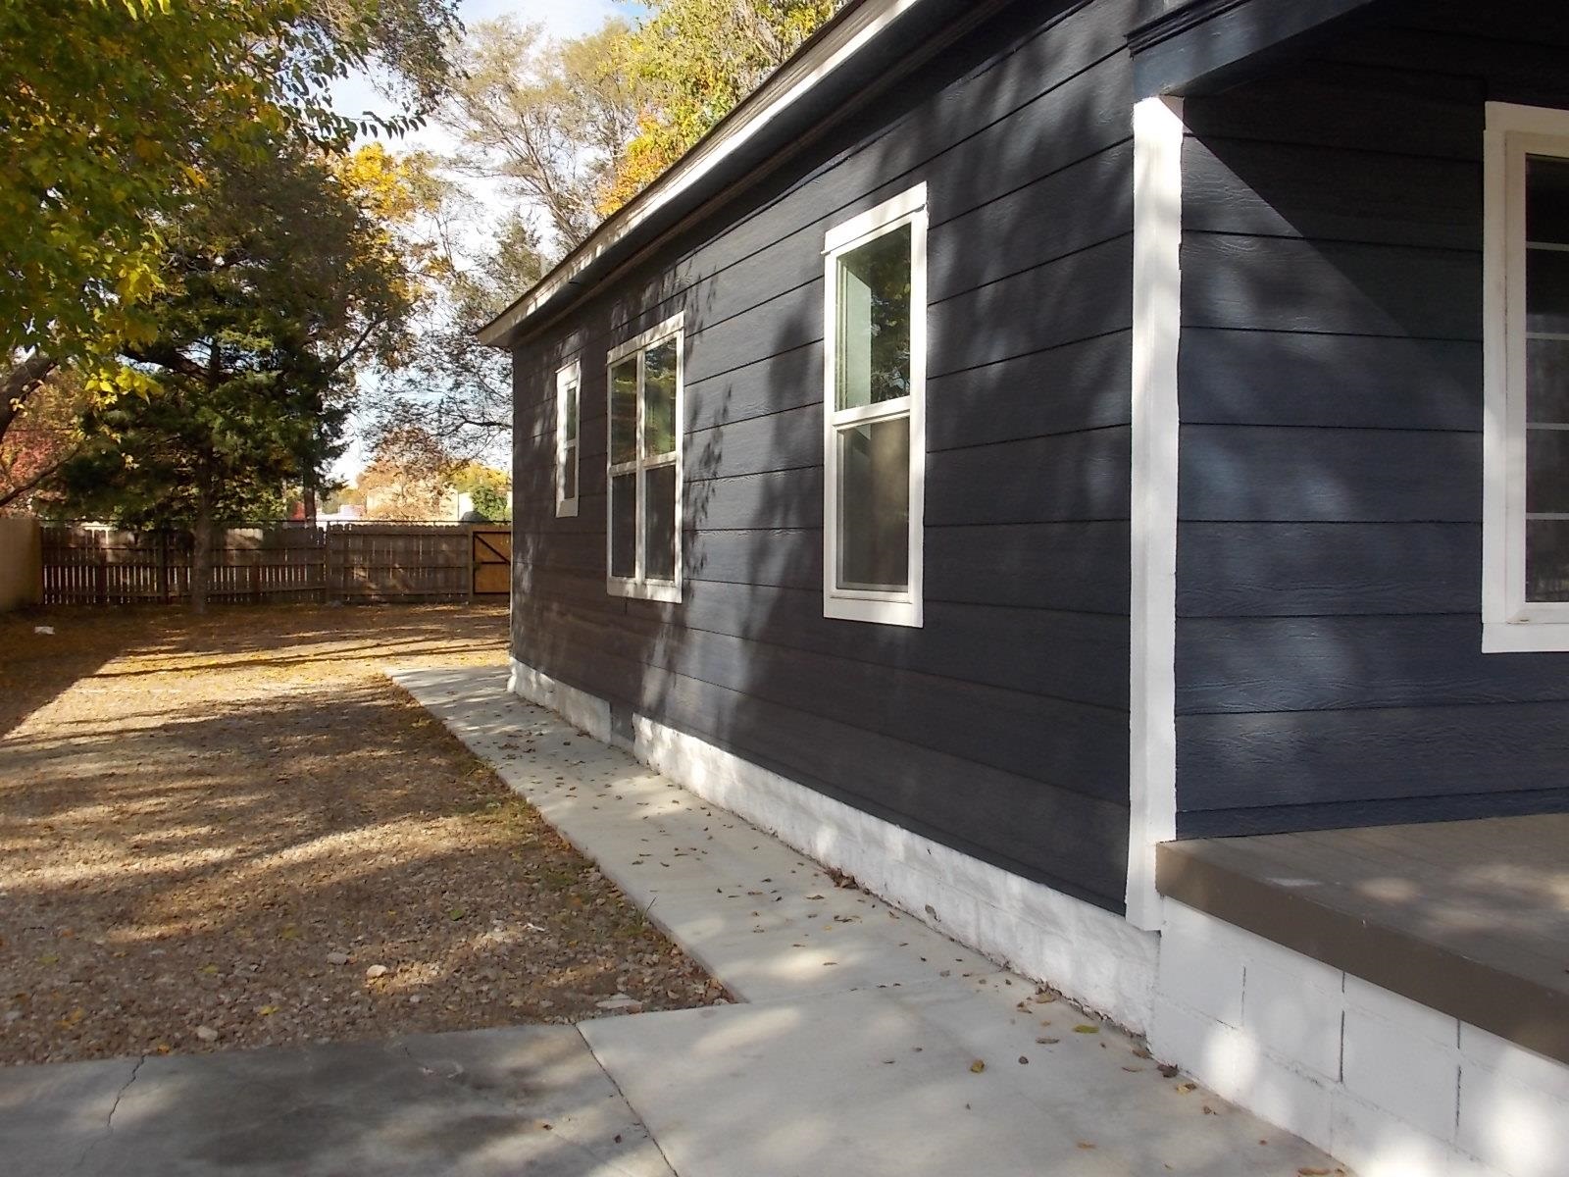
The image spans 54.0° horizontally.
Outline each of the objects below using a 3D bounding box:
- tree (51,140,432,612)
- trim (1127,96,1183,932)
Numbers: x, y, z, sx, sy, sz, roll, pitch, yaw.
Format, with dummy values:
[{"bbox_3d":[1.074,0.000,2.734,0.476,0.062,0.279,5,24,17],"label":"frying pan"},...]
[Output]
[{"bbox_3d":[-12.119,-4.720,34.200,7.700,10.264,7.200,0,2,-19],"label":"tree"},{"bbox_3d":[1.097,-0.209,4.562,0.103,2.429,0.095,0,2,-20],"label":"trim"}]

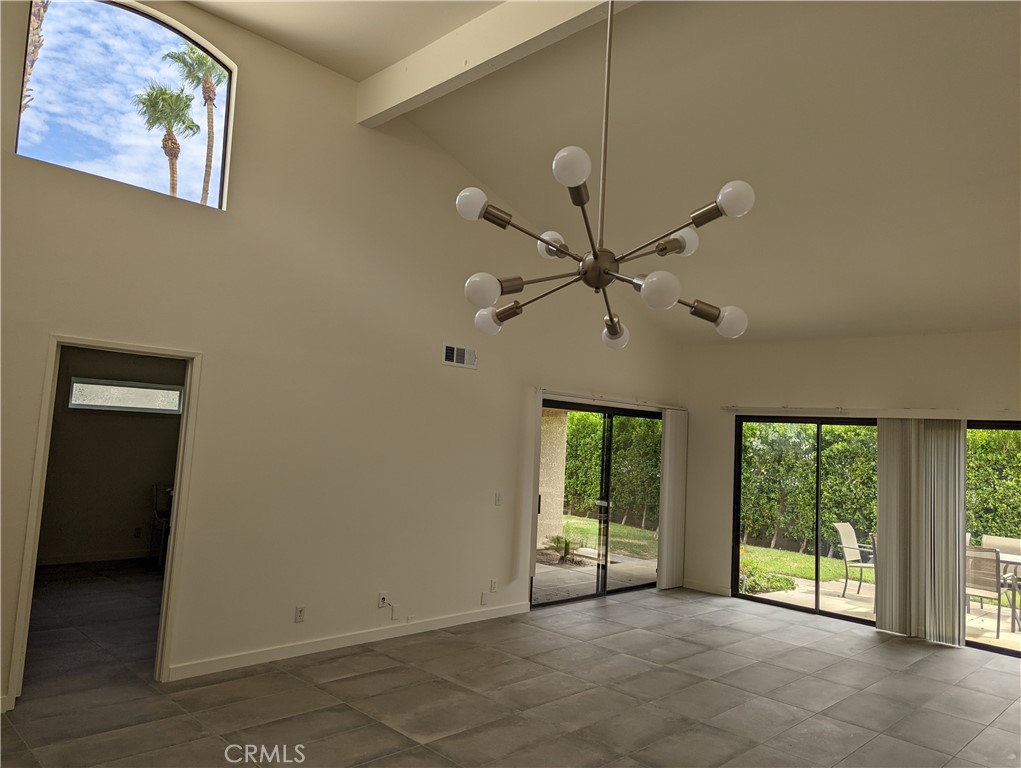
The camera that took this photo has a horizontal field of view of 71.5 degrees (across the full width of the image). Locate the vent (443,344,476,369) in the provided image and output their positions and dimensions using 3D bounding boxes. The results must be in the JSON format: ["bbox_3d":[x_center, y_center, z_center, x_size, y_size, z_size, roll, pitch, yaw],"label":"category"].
[{"bbox_3d":[-0.430,-0.235,6.153,0.025,0.168,0.389,-1,-6,45],"label":"vent"}]

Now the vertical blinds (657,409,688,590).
[{"bbox_3d":[1.909,1.337,8.324,0.110,2.050,0.380,-1,-6,45],"label":"vertical blinds"}]

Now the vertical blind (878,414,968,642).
[{"bbox_3d":[3.808,1.340,6.632,0.720,1.997,0.120,-1,-6,45],"label":"vertical blind"}]

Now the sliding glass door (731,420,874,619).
[{"bbox_3d":[3.207,1.371,7.449,1.806,2.035,0.100,-1,-6,45],"label":"sliding glass door"}]

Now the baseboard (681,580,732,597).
[{"bbox_3d":[2.235,2.355,8.224,0.700,0.085,0.016,-1,-6,45],"label":"baseboard"}]

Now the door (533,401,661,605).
[{"bbox_3d":[0.986,1.257,7.611,0.100,2.035,2.155,-1,-6,45],"label":"door"}]

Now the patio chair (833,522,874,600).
[{"bbox_3d":[4.452,2.214,8.824,0.680,0.910,0.580,-1,-6,45],"label":"patio chair"}]

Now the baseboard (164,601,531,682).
[{"bbox_3d":[-0.959,1.967,5.576,0.016,0.085,3.313,-1,-6,45],"label":"baseboard"}]

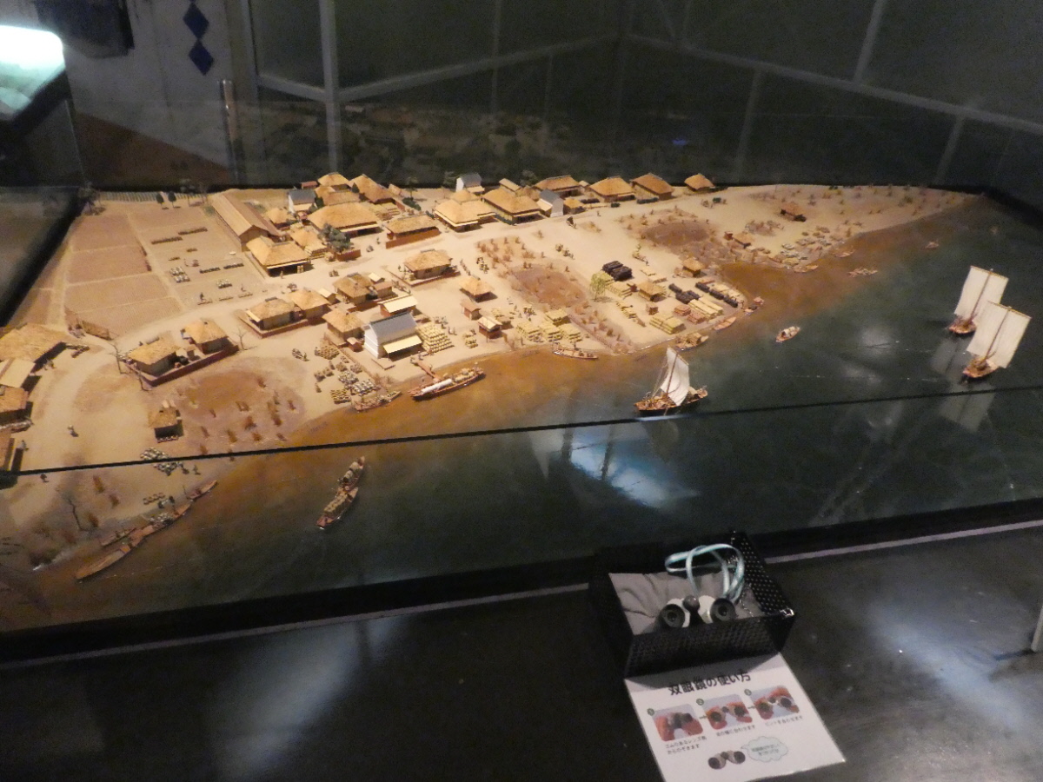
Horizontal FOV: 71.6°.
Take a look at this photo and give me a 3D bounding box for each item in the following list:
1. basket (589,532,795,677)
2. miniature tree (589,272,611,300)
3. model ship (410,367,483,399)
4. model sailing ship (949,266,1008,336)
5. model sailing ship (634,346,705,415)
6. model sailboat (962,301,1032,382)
[{"bbox_3d":[0.213,0.270,0.931,0.214,0.076,0.139,-4,34,-13],"label":"basket"},{"bbox_3d":[0.184,-0.249,1.706,0.050,0.066,0.050,-4,34,-13],"label":"miniature tree"},{"bbox_3d":[-0.143,-0.019,1.392,0.149,0.029,0.035,-15,38,-26],"label":"model ship"},{"bbox_3d":[1.075,-0.211,1.712,0.150,0.145,0.084,-16,38,-27],"label":"model sailing ship"},{"bbox_3d":[0.287,-0.021,1.353,0.150,0.128,0.075,-6,35,-14],"label":"model sailing ship"},{"bbox_3d":[1.101,-0.118,1.680,0.190,0.160,0.098,-16,37,-29],"label":"model sailboat"}]

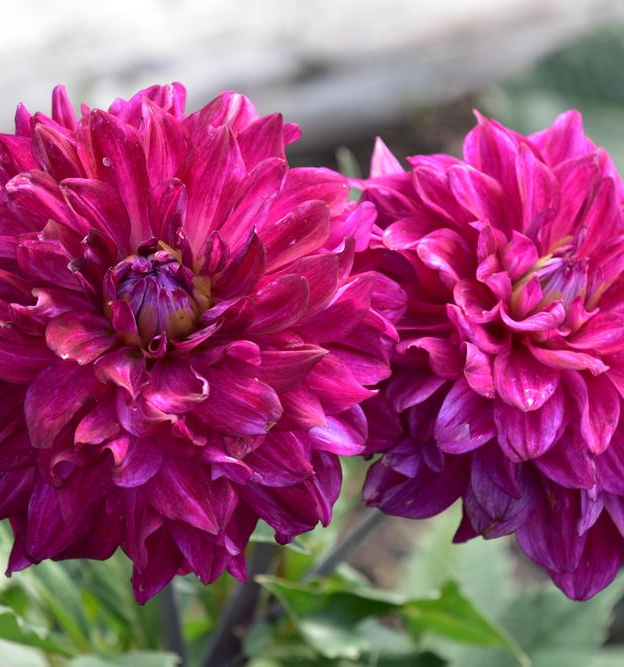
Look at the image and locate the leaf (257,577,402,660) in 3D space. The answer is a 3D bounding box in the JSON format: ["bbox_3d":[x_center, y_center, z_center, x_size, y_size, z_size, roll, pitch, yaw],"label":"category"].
[{"bbox_3d":[0.005,0.085,1.670,0.045,0.021,0.030,-14,22,-38],"label":"leaf"}]

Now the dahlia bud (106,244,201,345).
[{"bbox_3d":[-0.045,-0.010,1.600,0.025,0.025,0.025,-2,56,2],"label":"dahlia bud"}]

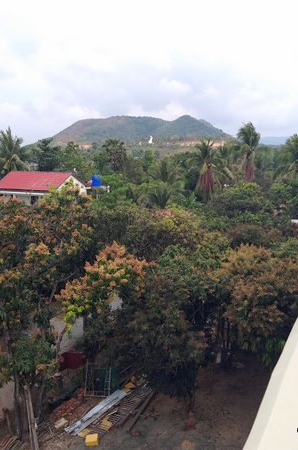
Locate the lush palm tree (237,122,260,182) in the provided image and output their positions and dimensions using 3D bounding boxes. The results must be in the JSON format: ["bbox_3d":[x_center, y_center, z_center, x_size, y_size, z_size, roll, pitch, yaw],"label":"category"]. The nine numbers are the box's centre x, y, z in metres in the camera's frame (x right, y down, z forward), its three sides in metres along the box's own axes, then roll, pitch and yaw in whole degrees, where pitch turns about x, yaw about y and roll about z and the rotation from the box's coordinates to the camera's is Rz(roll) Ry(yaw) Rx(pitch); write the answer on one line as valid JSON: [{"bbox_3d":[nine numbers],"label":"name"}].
[{"bbox_3d":[14.784,-8.876,67.484,4.000,12.636,4.000,0,10,0],"label":"lush palm tree"}]

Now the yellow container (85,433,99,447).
[{"bbox_3d":[-1.790,6.787,14.281,0.410,0.270,0.330,2,10,10],"label":"yellow container"}]

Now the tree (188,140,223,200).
[{"bbox_3d":[7.654,-6.649,61.784,5.200,10.231,5.200,0,10,0],"label":"tree"}]

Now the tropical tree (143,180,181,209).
[{"bbox_3d":[1.534,-2.499,52.362,4.600,5.331,4.600,0,10,0],"label":"tropical tree"}]

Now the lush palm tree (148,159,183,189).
[{"bbox_3d":[2.235,-5.333,62.017,5.100,7.557,5.100,0,10,0],"label":"lush palm tree"}]

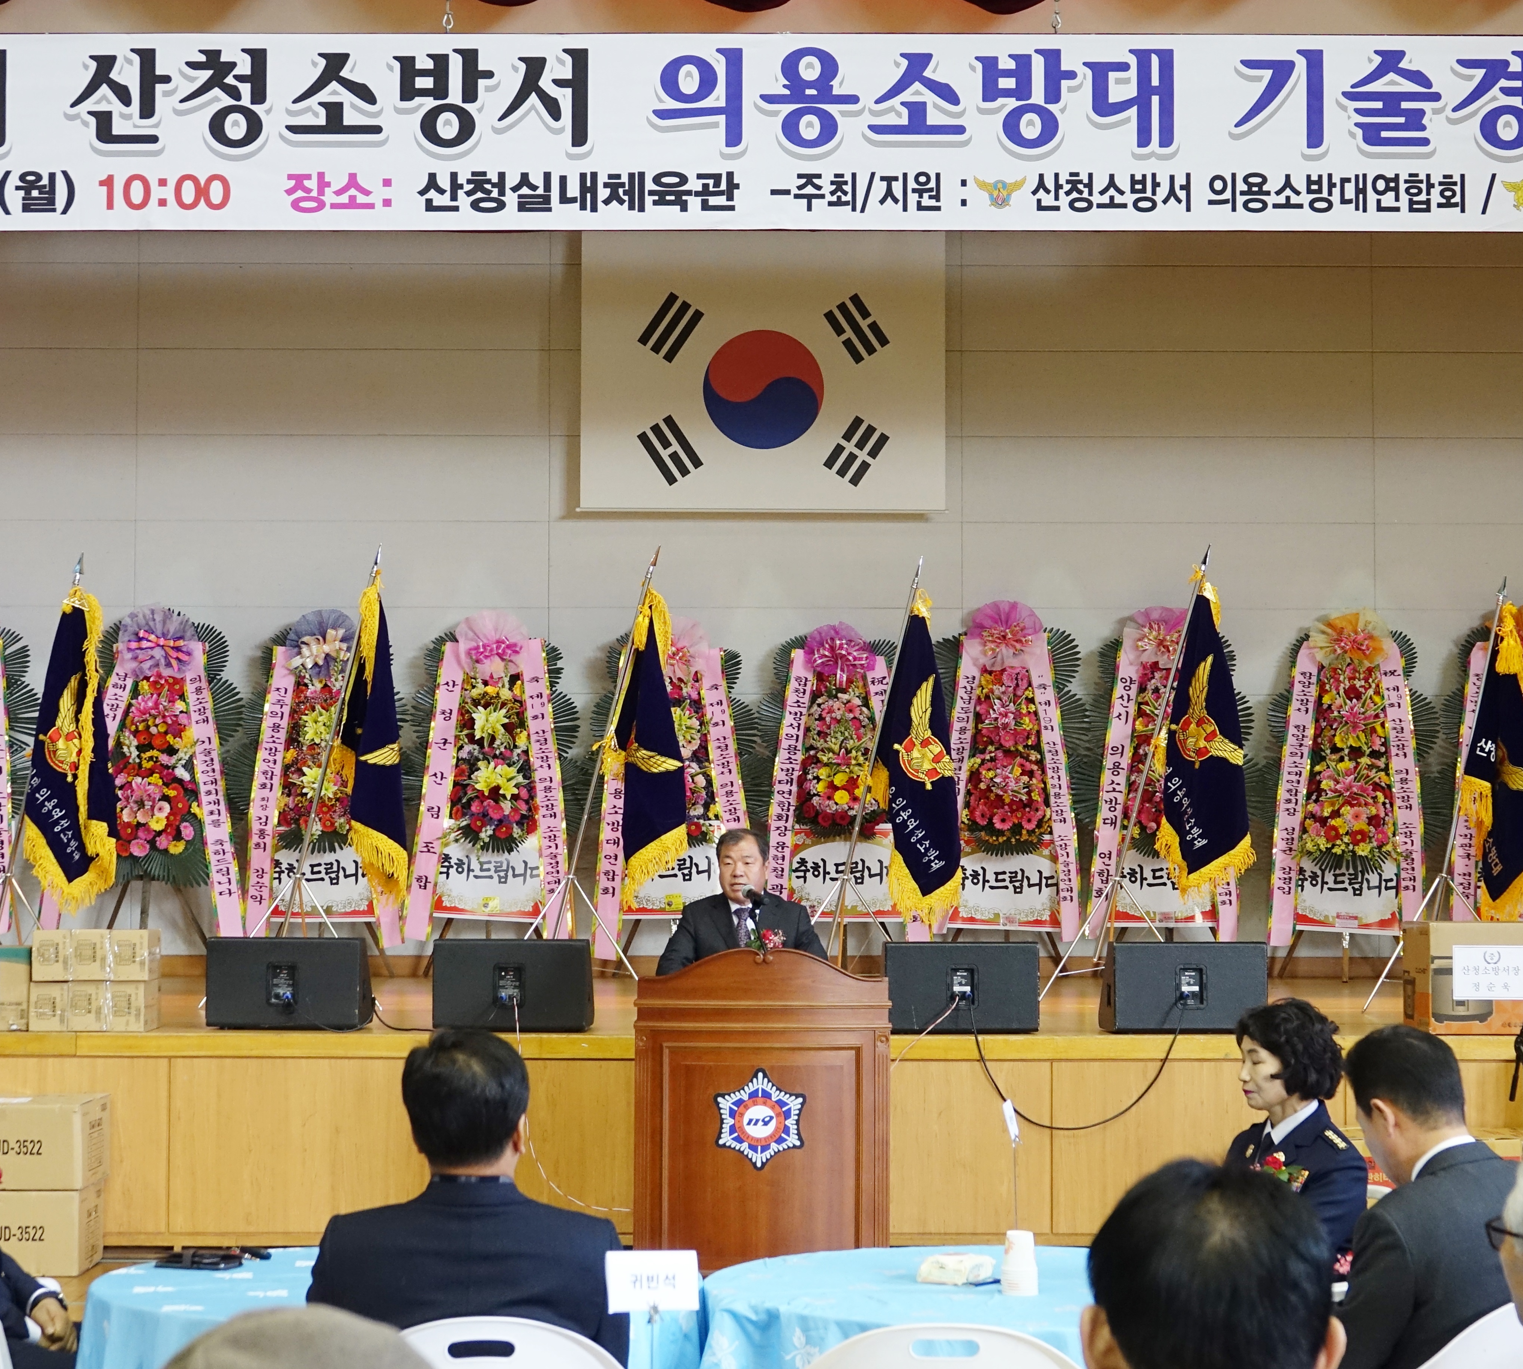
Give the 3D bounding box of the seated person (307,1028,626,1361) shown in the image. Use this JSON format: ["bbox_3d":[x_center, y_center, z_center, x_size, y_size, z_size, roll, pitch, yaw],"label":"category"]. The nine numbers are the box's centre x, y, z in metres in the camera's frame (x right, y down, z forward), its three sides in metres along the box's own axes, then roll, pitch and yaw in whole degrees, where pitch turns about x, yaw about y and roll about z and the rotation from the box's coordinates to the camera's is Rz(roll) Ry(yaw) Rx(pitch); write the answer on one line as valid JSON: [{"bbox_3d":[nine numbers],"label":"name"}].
[{"bbox_3d":[-0.454,1.197,4.838,0.500,1.290,0.720,0,-3,3],"label":"seated person"}]

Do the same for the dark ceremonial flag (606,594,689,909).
[{"bbox_3d":[-0.509,0.271,13.251,0.358,1.420,0.280,0,-2,0],"label":"dark ceremonial flag"}]

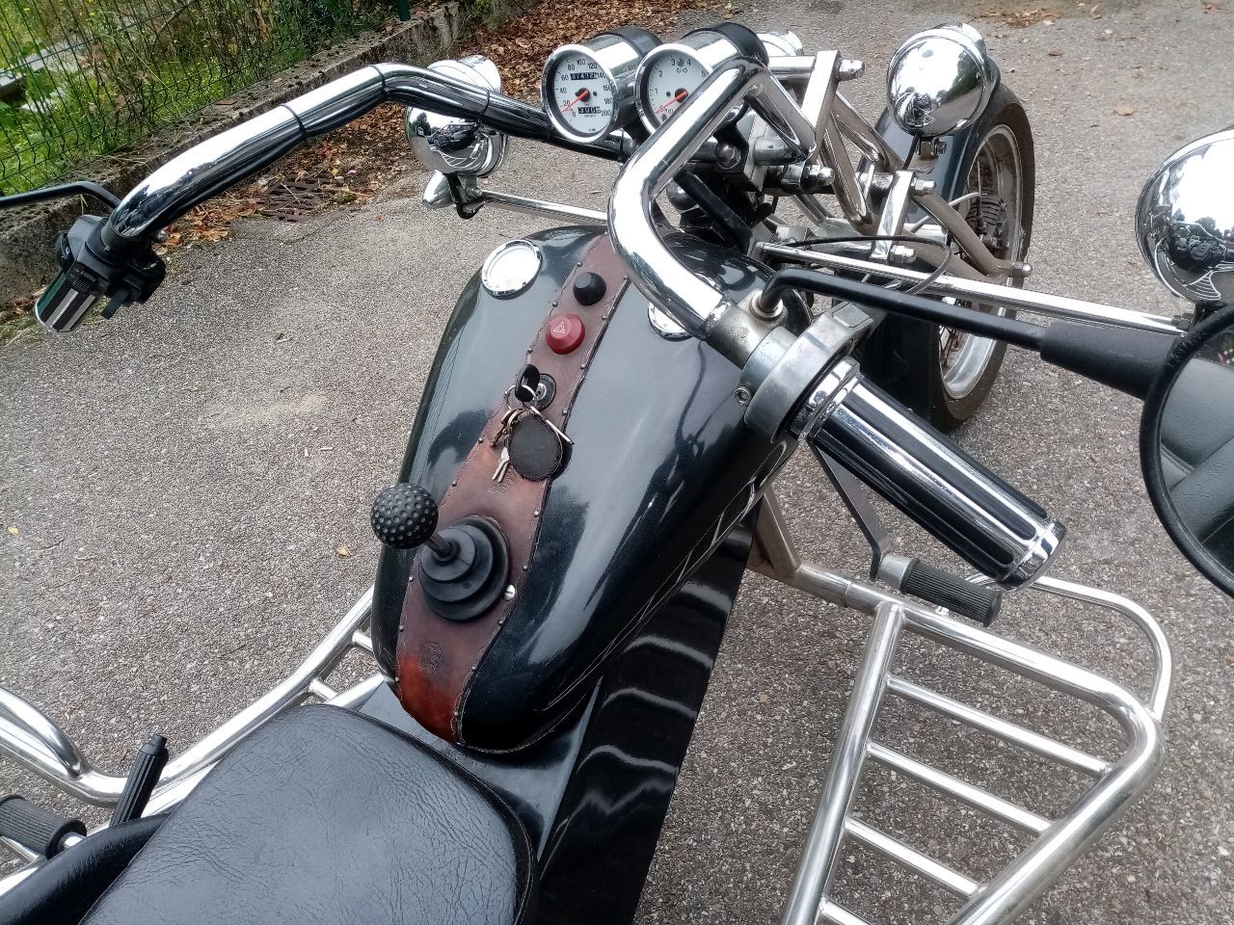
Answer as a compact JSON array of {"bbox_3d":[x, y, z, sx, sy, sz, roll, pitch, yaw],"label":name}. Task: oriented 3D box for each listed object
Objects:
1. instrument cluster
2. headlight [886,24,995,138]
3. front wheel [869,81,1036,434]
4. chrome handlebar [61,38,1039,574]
[{"bbox_3d":[0.032,-0.346,0.848,0.190,0.090,0.098,14,40,31],"label":"instrument cluster"},{"bbox_3d":[0.408,-0.479,1.165,0.135,0.138,0.135,14,44,31],"label":"headlight"},{"bbox_3d":[0.644,-0.375,1.756,0.130,0.640,0.640,14,44,32],"label":"front wheel"},{"bbox_3d":[-0.063,-0.226,0.742,0.890,0.175,0.475,14,44,31],"label":"chrome handlebar"}]

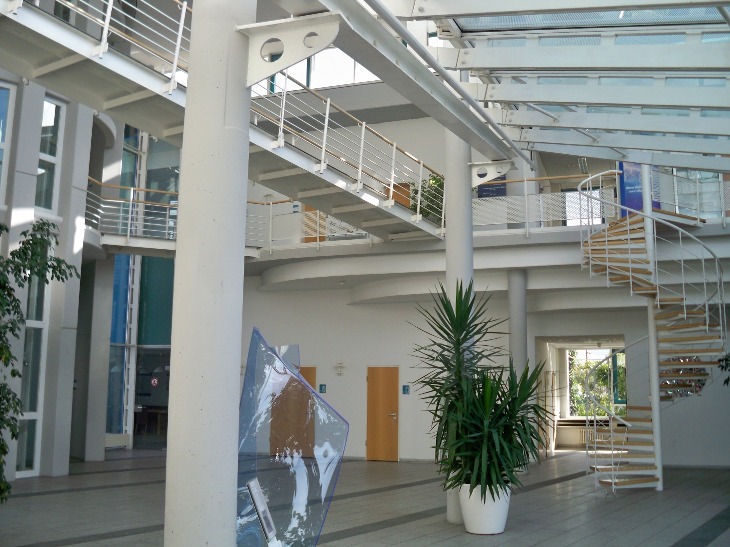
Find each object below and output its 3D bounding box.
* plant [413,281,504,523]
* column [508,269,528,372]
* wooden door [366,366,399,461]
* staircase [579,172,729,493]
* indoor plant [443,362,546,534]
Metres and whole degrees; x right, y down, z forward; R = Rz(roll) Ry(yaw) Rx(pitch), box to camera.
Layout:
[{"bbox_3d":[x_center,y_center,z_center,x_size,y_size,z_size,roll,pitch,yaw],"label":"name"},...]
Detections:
[{"bbox_3d":[1.118,1.577,8.945,1.120,2.900,1.100,0,-9,0],"label":"plant"},{"bbox_3d":[3.006,1.904,14.535,0.360,4.030,0.360,0,-9,0],"label":"column"},{"bbox_3d":[0.406,3.214,16.855,0.760,2.130,0.080,-2,-9,18],"label":"wooden door"},{"bbox_3d":[4.824,0.873,12.321,2.200,5.400,2.200,2,-9,-11],"label":"staircase"},{"bbox_3d":[1.495,2.038,8.740,1.200,1.930,1.150,0,-9,0],"label":"indoor plant"}]

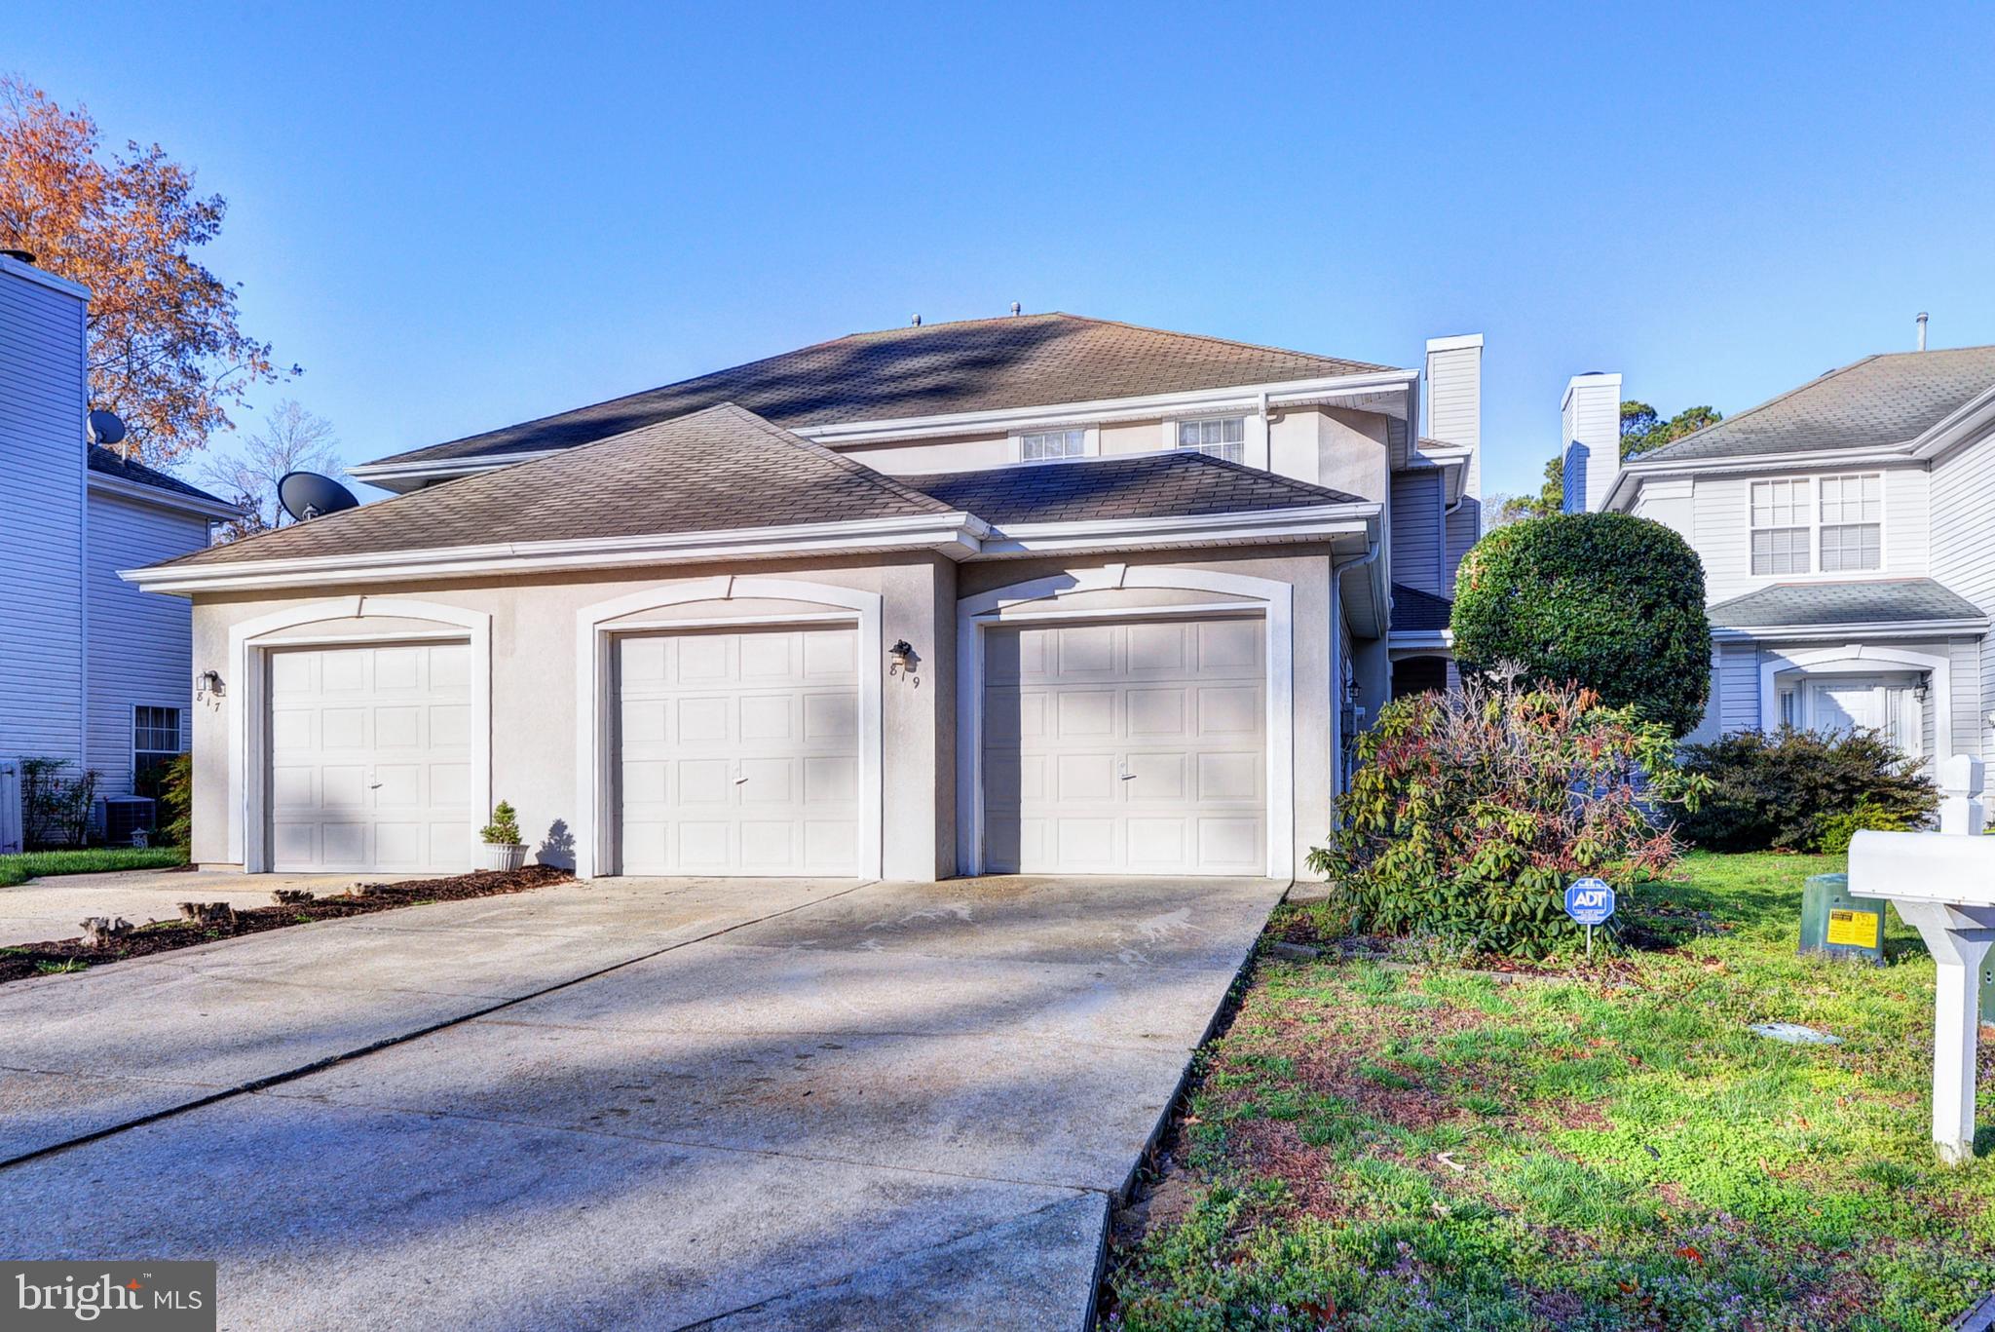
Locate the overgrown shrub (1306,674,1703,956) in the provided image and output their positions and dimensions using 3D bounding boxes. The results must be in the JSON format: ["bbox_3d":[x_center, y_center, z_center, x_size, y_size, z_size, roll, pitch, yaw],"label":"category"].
[{"bbox_3d":[3.000,0.830,7.350,2.150,1.550,1.900,-1,-3,17],"label":"overgrown shrub"}]

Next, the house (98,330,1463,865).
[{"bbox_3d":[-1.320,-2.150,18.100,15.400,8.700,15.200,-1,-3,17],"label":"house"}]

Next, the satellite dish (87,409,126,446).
[{"bbox_3d":[-15.000,-4.000,20.500,0.660,0.640,0.450,1,-3,-30],"label":"satellite dish"}]

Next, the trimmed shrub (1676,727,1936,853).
[{"bbox_3d":[9.950,1.550,15.100,2.800,1.450,1.900,-1,-3,17],"label":"trimmed shrub"}]

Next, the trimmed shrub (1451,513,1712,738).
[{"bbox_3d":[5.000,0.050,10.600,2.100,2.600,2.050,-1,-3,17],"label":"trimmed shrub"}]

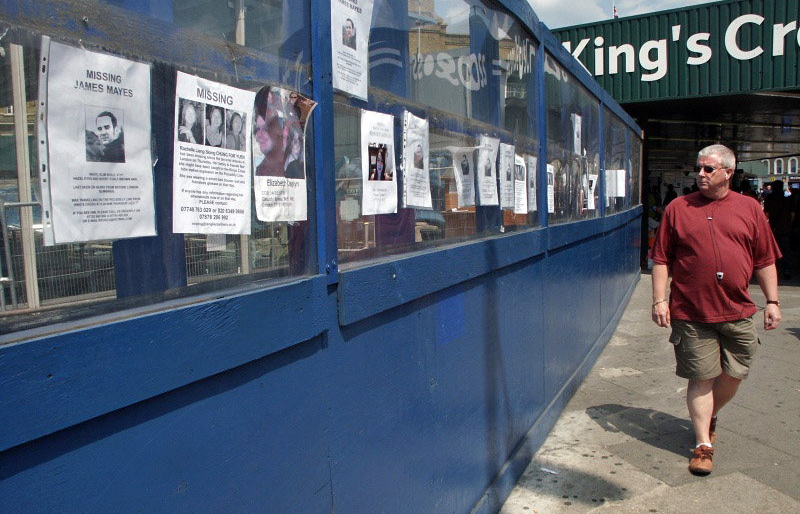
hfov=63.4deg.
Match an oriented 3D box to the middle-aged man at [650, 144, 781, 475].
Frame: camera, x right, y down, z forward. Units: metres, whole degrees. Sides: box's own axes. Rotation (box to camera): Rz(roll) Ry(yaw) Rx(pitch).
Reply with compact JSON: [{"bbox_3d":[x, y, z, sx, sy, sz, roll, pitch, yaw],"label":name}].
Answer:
[{"bbox_3d":[1.755,0.245,3.610,0.650,1.740,0.620,1,5,21],"label":"middle-aged man"}]

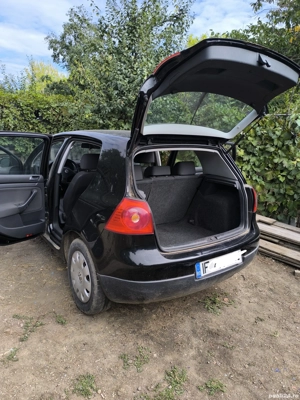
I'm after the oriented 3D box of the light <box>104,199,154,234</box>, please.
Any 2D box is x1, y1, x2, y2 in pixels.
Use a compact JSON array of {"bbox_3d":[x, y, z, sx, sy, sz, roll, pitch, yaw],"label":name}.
[{"bbox_3d":[-0.128,0.111,1.747,0.310,0.250,0.170,-2,12,-22],"label":"light"}]

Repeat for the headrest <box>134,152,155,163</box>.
[{"bbox_3d":[-0.079,-0.556,3.368,0.265,0.175,0.120,-6,14,-36],"label":"headrest"}]

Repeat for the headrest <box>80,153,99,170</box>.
[{"bbox_3d":[-0.632,-0.422,2.927,0.260,0.175,0.120,-6,14,-36],"label":"headrest"}]

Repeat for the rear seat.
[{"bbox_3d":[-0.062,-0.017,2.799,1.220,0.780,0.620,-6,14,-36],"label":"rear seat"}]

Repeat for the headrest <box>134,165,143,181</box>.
[{"bbox_3d":[-0.188,-0.255,2.383,0.250,0.155,0.120,-6,14,-36],"label":"headrest"}]

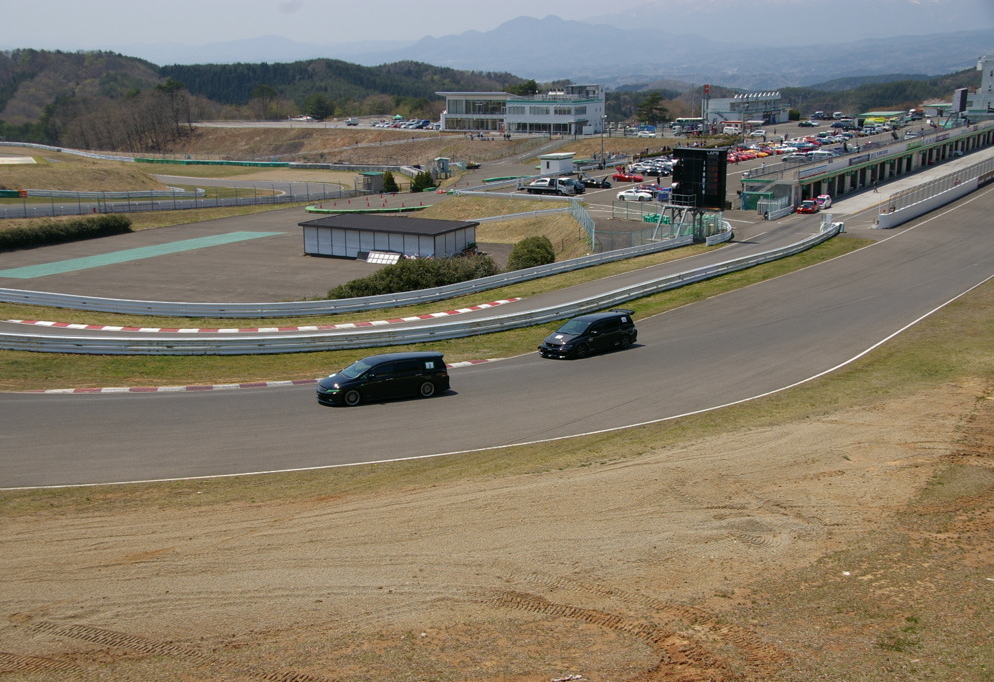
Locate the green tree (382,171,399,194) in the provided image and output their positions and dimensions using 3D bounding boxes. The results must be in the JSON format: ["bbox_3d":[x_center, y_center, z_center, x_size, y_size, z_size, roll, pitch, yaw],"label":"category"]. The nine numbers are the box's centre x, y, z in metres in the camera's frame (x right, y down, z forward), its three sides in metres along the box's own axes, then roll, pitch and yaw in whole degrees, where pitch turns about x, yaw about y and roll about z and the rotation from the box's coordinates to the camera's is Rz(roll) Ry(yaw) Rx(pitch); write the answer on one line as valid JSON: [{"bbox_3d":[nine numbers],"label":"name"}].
[{"bbox_3d":[-14.928,-22.396,159.647,2.200,2.900,2.200,-1,14,0],"label":"green tree"}]

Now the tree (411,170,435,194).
[{"bbox_3d":[-10.356,-22.495,159.647,3.100,2.900,2.700,-1,14,0],"label":"tree"}]

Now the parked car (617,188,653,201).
[{"bbox_3d":[16.920,-17.977,139.344,4.350,1.280,1.780,3,15,14],"label":"parked car"}]

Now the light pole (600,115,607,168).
[{"bbox_3d":[18.129,-34.347,193.953,1.300,8.600,0.500,-5,15,-16],"label":"light pole"}]

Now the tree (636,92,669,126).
[{"bbox_3d":[42.745,-63.114,308.868,9.300,9.300,8.500,-1,14,0],"label":"tree"}]

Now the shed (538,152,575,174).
[{"bbox_3d":[9.531,-28.290,180.598,3.800,3.300,5.200,6,15,24],"label":"shed"}]

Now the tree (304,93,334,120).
[{"bbox_3d":[-61.262,-80.097,388.831,9.800,9.600,9.500,-1,14,0],"label":"tree"}]

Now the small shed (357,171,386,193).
[{"bbox_3d":[-17.600,-22.278,159.659,2.600,2.800,2.600,11,18,39],"label":"small shed"}]

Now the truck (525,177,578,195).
[{"bbox_3d":[6.472,-20.295,147.214,6.900,2.350,2.100,6,15,24],"label":"truck"}]

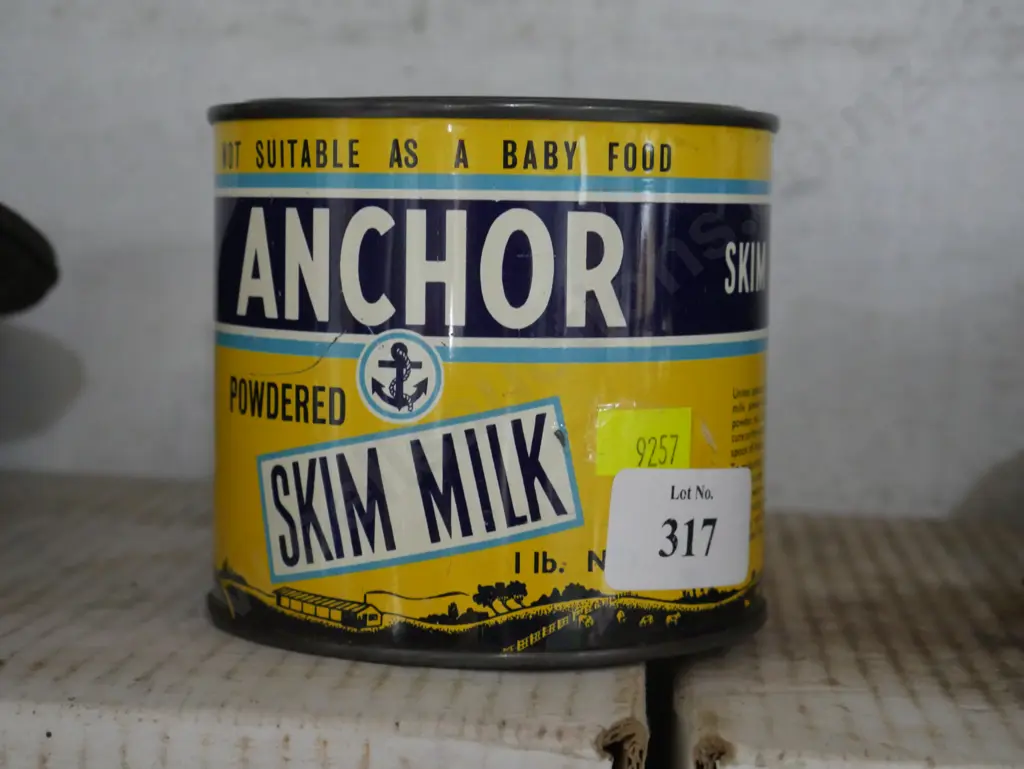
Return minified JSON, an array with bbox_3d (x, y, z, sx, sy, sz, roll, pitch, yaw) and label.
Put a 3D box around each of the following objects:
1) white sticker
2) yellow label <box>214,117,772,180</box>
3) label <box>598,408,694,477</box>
[{"bbox_3d":[0.031,0.026,0.367,0.038,0.021,0.004,2,3,-45],"label":"white sticker"},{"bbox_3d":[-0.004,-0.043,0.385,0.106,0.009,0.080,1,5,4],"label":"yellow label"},{"bbox_3d":[0.023,0.010,0.357,0.020,0.011,0.001,-1,5,-31],"label":"label"}]

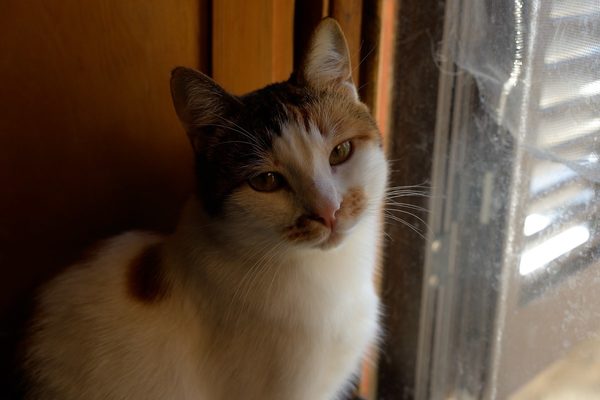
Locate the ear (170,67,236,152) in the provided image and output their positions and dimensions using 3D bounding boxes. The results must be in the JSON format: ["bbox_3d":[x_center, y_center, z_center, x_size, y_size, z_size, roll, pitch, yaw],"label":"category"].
[{"bbox_3d":[-0.057,-0.054,0.498,0.033,0.045,0.020,-38,2,21],"label":"ear"}]

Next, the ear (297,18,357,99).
[{"bbox_3d":[0.016,-0.086,0.505,0.032,0.047,0.020,2,2,-23],"label":"ear"}]

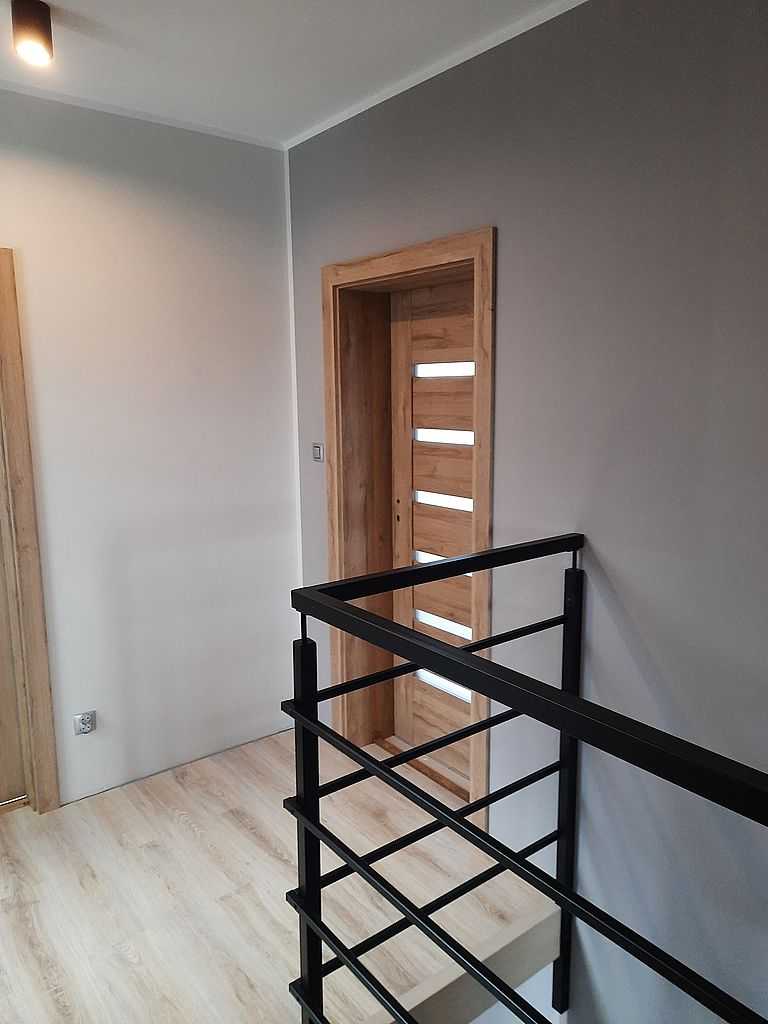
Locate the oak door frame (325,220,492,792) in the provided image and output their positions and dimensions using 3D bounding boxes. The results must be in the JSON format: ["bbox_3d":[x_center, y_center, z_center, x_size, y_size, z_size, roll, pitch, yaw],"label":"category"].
[{"bbox_3d":[0.172,0.069,2.948,0.300,2.108,0.957,-8,12,-38],"label":"oak door frame"}]

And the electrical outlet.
[{"bbox_3d":[-1.176,0.831,2.915,0.081,0.081,0.026,-8,12,-38],"label":"electrical outlet"}]

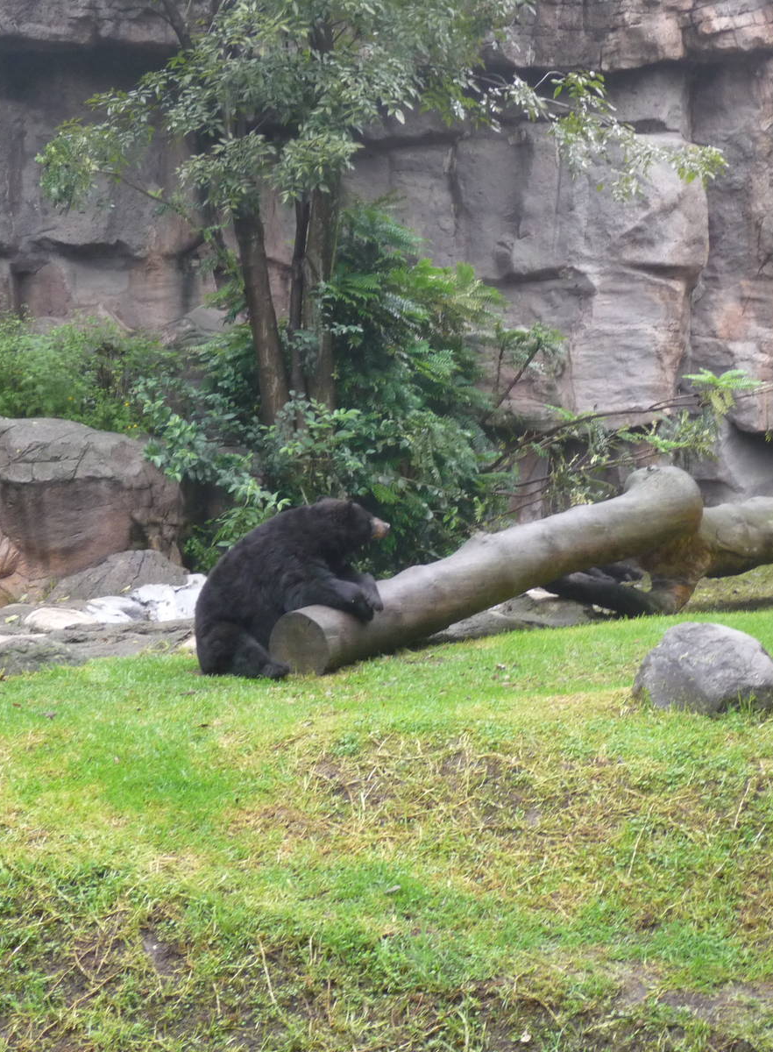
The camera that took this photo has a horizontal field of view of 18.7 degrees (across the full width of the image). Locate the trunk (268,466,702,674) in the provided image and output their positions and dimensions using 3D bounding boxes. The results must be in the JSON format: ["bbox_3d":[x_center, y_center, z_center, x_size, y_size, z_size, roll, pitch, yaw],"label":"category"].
[{"bbox_3d":[0.710,0.262,14.650,0.460,0.480,3.760,3,15,43],"label":"trunk"}]

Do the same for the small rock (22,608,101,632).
[{"bbox_3d":[-2.129,0.614,15.400,0.500,0.140,0.320,0,3,0],"label":"small rock"}]

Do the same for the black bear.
[{"bbox_3d":[-0.546,0.367,13.700,1.120,1.000,0.720,0,3,-3],"label":"black bear"}]

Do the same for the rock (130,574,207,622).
[{"bbox_3d":[-1.435,0.473,15.500,0.500,0.280,0.340,0,3,0],"label":"rock"}]

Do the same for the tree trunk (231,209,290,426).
[{"bbox_3d":[-0.934,-1.554,17.500,0.200,1.620,0.200,-8,2,0],"label":"tree trunk"}]

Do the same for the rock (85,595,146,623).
[{"bbox_3d":[-1.796,0.553,15.500,0.390,0.150,0.280,0,3,0],"label":"rock"}]

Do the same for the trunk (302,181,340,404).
[{"bbox_3d":[-0.480,-1.736,17.600,0.230,1.680,0.220,0,3,0],"label":"trunk"}]

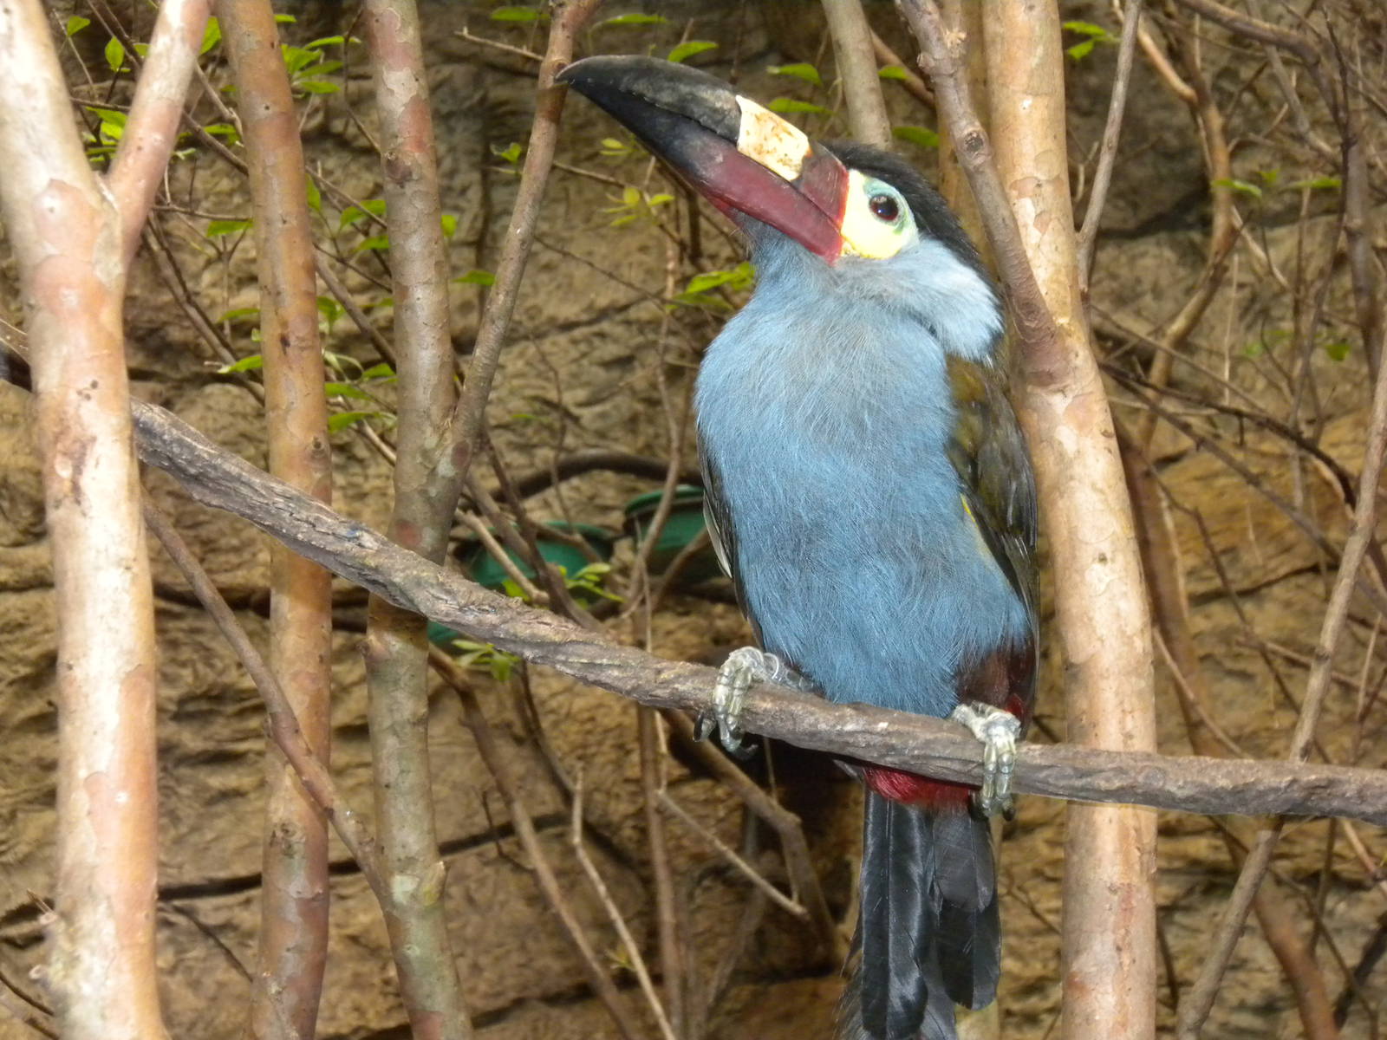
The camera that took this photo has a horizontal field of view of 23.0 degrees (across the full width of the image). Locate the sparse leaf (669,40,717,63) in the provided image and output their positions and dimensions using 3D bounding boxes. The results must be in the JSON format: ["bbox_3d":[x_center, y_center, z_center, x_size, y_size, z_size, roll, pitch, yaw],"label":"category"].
[{"bbox_3d":[-0.001,-0.237,1.720,0.026,0.009,0.013,-17,-2,0],"label":"sparse leaf"}]

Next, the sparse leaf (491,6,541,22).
[{"bbox_3d":[-0.093,-0.265,1.780,0.027,0.008,0.013,-1,-2,0],"label":"sparse leaf"}]

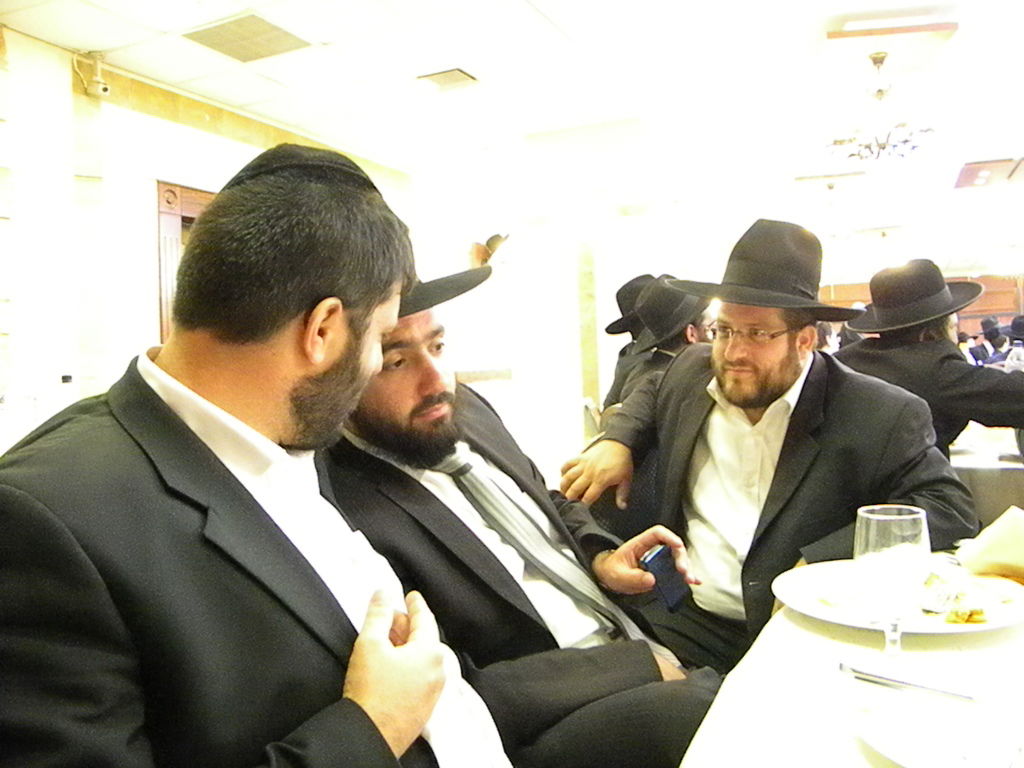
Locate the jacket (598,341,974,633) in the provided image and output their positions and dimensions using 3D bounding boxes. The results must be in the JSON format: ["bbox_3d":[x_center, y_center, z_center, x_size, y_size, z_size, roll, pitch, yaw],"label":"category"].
[{"bbox_3d":[0.487,0.190,1.490,0.650,0.560,0.440,0,2,38],"label":"jacket"}]

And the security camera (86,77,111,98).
[{"bbox_3d":[-2.472,-1.770,4.952,0.160,0.100,0.080,0,2,29],"label":"security camera"}]

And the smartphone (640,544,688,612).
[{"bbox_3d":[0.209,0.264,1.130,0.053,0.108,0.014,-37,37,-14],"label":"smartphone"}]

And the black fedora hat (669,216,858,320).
[{"bbox_3d":[0.458,-0.212,1.480,0.360,0.155,0.330,12,-6,-42],"label":"black fedora hat"}]

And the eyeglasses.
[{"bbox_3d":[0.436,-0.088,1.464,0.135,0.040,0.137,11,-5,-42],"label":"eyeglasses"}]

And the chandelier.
[{"bbox_3d":[2.337,-1.755,5.239,0.680,0.690,0.680,-1,2,26],"label":"chandelier"}]

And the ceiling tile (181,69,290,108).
[{"bbox_3d":[-1.842,-1.998,5.610,0.600,0.020,0.600,-1,2,26],"label":"ceiling tile"}]

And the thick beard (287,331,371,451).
[{"bbox_3d":[-0.186,0.008,0.860,0.110,0.135,0.140,7,-4,-41],"label":"thick beard"}]

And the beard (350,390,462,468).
[{"bbox_3d":[-0.130,0.054,1.030,0.145,0.115,0.110,-10,-8,-43],"label":"beard"}]

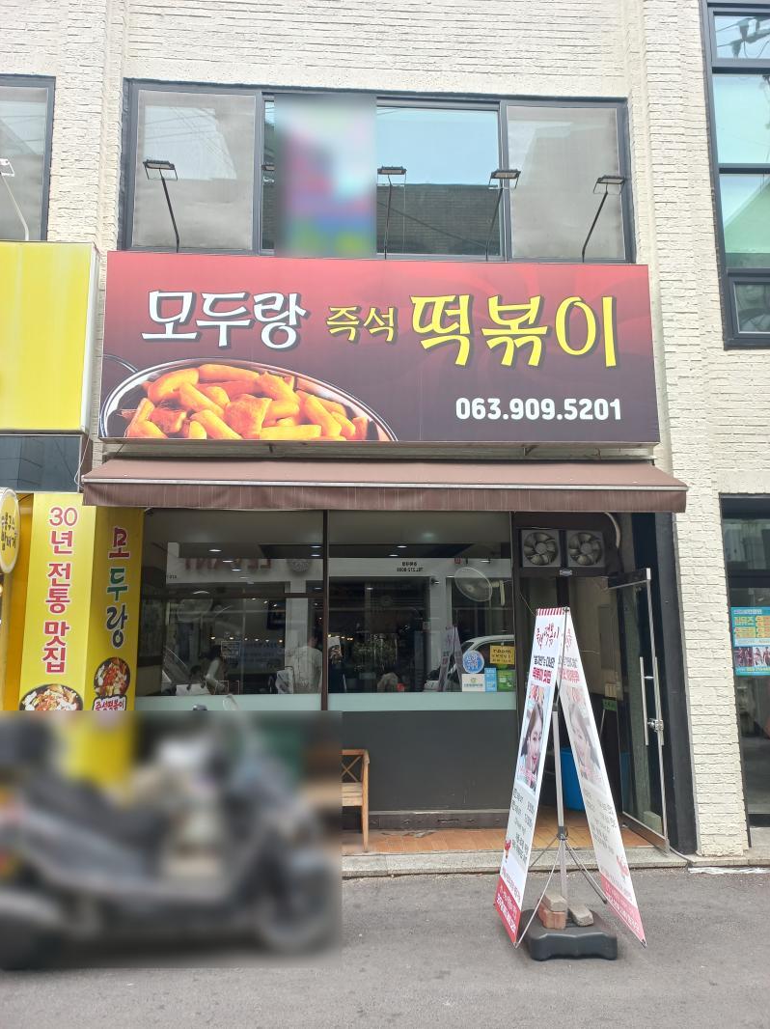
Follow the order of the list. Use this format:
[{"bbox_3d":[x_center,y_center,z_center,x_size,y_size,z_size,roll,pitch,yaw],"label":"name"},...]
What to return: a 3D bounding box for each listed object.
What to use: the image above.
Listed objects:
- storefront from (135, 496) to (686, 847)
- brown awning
[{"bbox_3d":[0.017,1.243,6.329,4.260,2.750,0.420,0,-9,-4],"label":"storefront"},{"bbox_3d":[0.034,-0.237,5.584,4.330,0.500,0.600,0,-9,-4],"label":"brown awning"}]

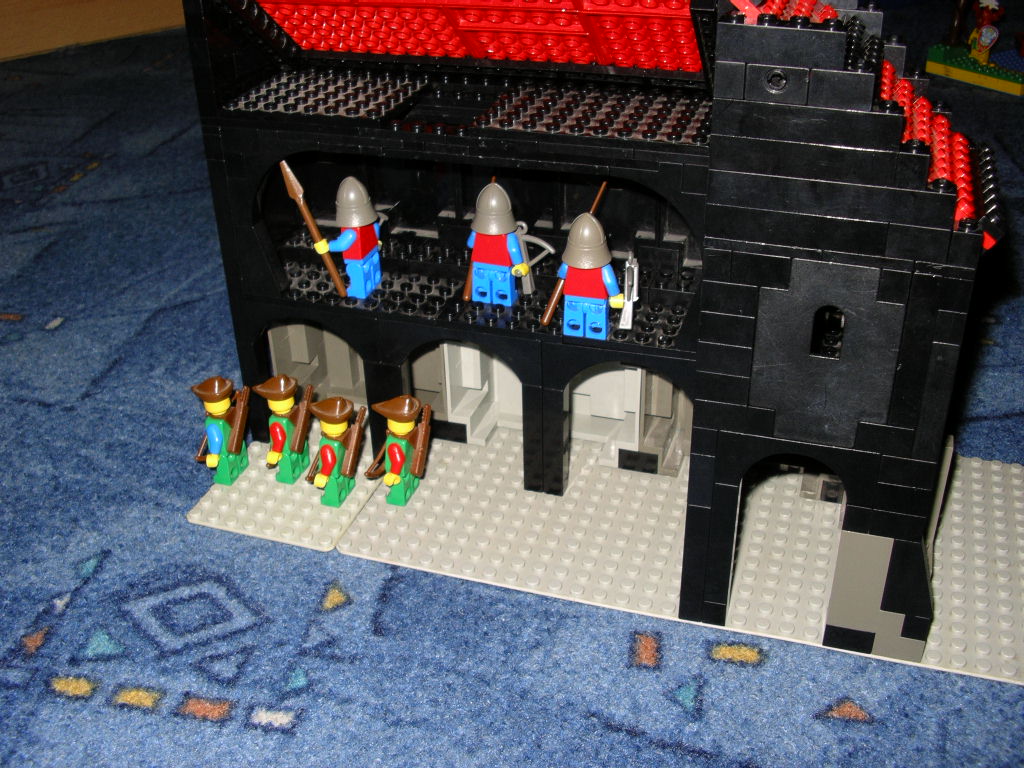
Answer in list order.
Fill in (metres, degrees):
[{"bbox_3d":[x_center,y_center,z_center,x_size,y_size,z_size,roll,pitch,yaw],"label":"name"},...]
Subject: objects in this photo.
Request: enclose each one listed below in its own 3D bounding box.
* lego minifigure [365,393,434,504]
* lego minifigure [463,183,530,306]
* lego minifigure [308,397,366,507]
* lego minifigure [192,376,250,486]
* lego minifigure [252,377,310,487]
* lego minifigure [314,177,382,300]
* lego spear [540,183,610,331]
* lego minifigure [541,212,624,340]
[{"bbox_3d":[-0.042,0.024,0.431,0.025,0.045,0.025,8,31,16],"label":"lego minifigure"},{"bbox_3d":[-0.006,-0.053,0.421,0.025,0.046,0.022,8,31,16],"label":"lego minifigure"},{"bbox_3d":[-0.068,0.024,0.431,0.025,0.045,0.025,8,31,16],"label":"lego minifigure"},{"bbox_3d":[-0.114,0.017,0.445,0.025,0.045,0.025,8,31,16],"label":"lego minifigure"},{"bbox_3d":[-0.089,0.016,0.446,0.025,0.045,0.025,8,31,16],"label":"lego minifigure"},{"bbox_3d":[-0.060,-0.057,0.430,0.022,0.045,0.025,8,31,16],"label":"lego minifigure"},{"bbox_3d":[0.023,-0.048,0.409,0.003,0.057,0.006,24,0,0],"label":"lego spear"},{"bbox_3d":[0.028,-0.039,0.396,0.025,0.045,0.022,8,31,16],"label":"lego minifigure"}]

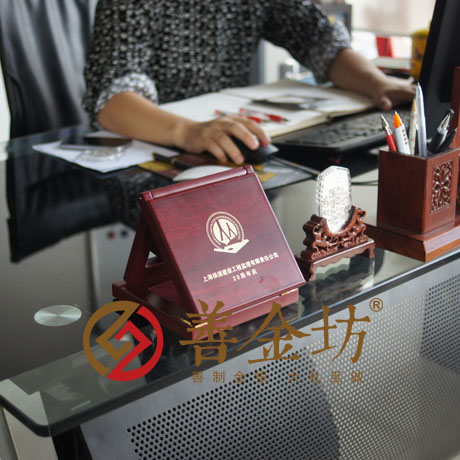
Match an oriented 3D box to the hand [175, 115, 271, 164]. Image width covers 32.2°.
[{"bbox_3d":[-0.013,-0.173,1.454,0.165,0.070,0.088,9,23,25],"label":"hand"}]

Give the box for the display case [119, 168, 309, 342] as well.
[{"bbox_3d":[-0.021,0.011,0.693,0.114,0.111,0.134,-16,24,-36],"label":"display case"}]

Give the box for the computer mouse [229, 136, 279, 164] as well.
[{"bbox_3d":[0.031,-0.151,1.441,0.104,0.037,0.062,13,25,33],"label":"computer mouse"}]

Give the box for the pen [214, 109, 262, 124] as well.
[{"bbox_3d":[0.020,-0.235,1.661,0.142,0.011,0.011,19,28,42],"label":"pen"}]

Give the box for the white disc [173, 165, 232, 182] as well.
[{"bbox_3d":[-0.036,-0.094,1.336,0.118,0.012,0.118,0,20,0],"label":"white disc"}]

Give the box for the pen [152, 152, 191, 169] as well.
[{"bbox_3d":[-0.093,-0.118,1.392,0.011,0.011,0.128,-20,28,-41],"label":"pen"}]

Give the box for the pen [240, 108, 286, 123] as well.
[{"bbox_3d":[0.070,-0.240,1.673,0.011,0.011,0.142,-18,26,-37],"label":"pen"}]

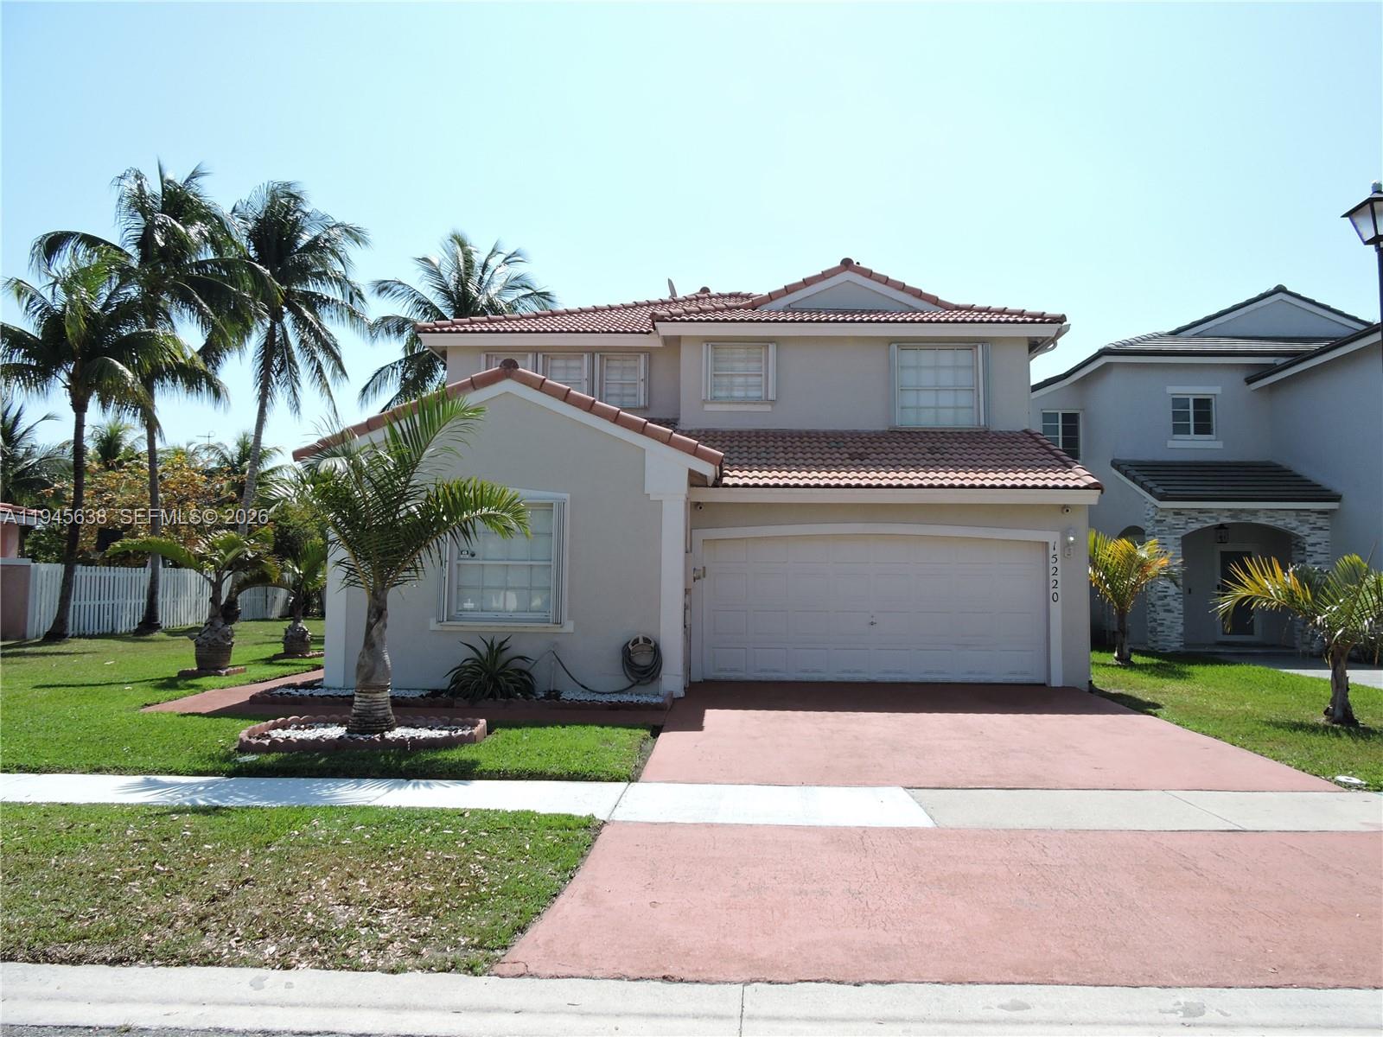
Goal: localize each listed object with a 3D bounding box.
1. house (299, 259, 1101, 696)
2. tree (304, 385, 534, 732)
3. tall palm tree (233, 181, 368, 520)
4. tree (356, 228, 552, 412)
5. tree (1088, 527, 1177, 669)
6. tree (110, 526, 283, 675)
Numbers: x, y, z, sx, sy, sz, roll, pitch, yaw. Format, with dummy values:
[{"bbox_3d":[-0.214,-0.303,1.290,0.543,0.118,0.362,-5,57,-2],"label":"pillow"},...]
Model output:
[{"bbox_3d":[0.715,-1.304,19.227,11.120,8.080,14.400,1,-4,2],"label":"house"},{"bbox_3d":[-2.769,0.402,9.478,2.270,3.310,2.200,1,-4,2],"label":"tree"},{"bbox_3d":[-13.437,-3.944,32.357,4.720,15.040,4.600,1,-4,2],"label":"tall palm tree"},{"bbox_3d":[-8.053,-3.064,32.541,6.500,13.430,6.200,1,-4,2],"label":"tree"},{"bbox_3d":[8.959,1.593,19.588,1.840,2.670,1.800,1,-4,2],"label":"tree"},{"bbox_3d":[-8.099,1.292,15.586,2.610,2.280,2.500,1,-4,2],"label":"tree"}]

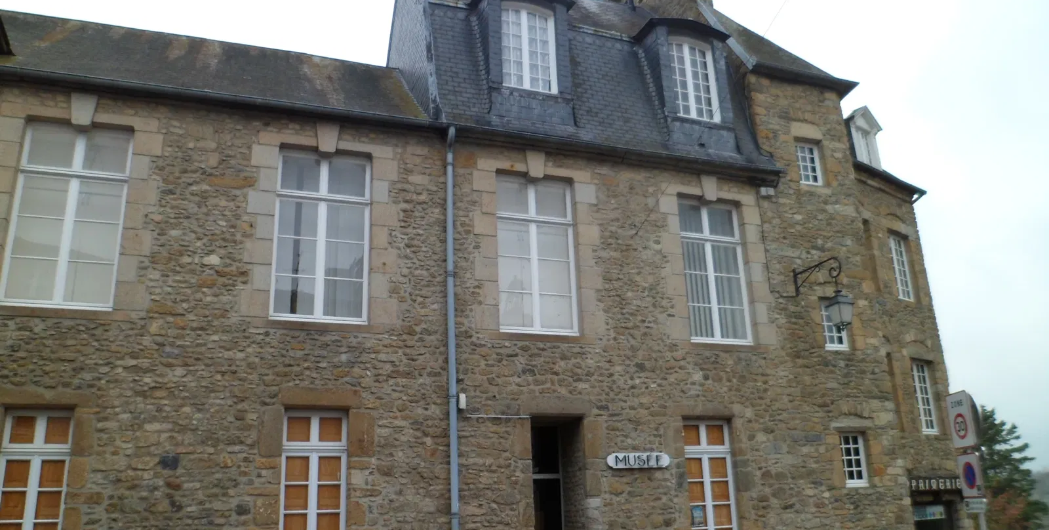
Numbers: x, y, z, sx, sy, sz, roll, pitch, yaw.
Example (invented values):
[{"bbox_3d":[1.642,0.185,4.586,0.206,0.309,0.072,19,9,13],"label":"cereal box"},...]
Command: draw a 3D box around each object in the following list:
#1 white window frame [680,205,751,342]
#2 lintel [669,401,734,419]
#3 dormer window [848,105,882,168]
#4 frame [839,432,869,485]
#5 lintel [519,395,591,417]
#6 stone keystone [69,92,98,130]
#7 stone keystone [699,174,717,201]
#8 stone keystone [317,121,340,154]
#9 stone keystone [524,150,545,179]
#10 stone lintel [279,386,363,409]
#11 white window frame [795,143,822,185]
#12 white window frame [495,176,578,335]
[{"bbox_3d":[3.122,0.111,13.079,1.290,2.422,0.100,5,-17,-23],"label":"white window frame"},{"bbox_3d":[2.695,2.252,12.201,1.142,0.235,0.200,5,-17,-23],"label":"lintel"},{"bbox_3d":[6.124,-2.281,14.864,1.000,1.200,0.870,12,-22,-37],"label":"dormer window"},{"bbox_3d":[5.473,3.258,13.197,0.541,0.864,0.100,5,-17,-23],"label":"frame"},{"bbox_3d":[0.396,2.022,11.261,1.122,0.265,0.220,5,-17,-23],"label":"lintel"},{"bbox_3d":[-5.768,-1.995,10.314,0.323,0.458,0.200,5,-18,-19],"label":"stone keystone"},{"bbox_3d":[3.105,-1.273,13.413,0.339,0.448,0.200,5,-18,-19],"label":"stone keystone"},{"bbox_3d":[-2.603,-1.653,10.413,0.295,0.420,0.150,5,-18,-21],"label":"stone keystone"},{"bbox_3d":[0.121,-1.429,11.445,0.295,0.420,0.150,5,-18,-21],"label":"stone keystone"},{"bbox_3d":[-2.599,1.699,10.015,1.040,0.255,0.200,5,-17,-23],"label":"stone lintel"},{"bbox_3d":[4.932,-1.784,13.840,0.580,0.810,0.100,5,-19,-20],"label":"white window frame"},{"bbox_3d":[0.166,-0.154,11.846,1.290,2.417,0.100,5,-17,-23],"label":"white window frame"}]

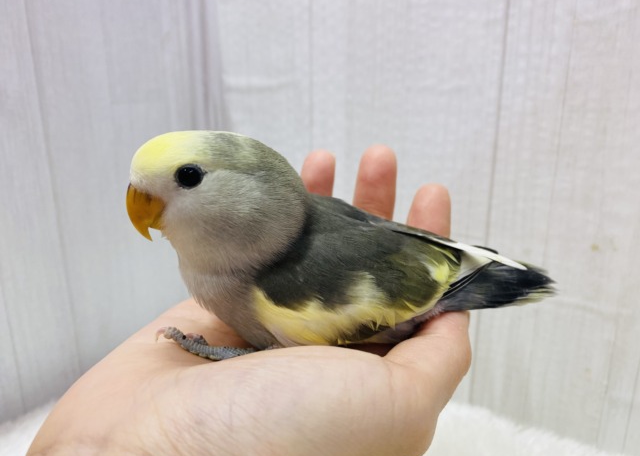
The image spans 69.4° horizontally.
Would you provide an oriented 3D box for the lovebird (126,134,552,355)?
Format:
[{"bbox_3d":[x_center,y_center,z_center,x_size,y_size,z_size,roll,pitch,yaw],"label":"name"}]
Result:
[{"bbox_3d":[0.013,0.004,0.151,0.141,0.070,0.052,-2,14,-10],"label":"lovebird"}]

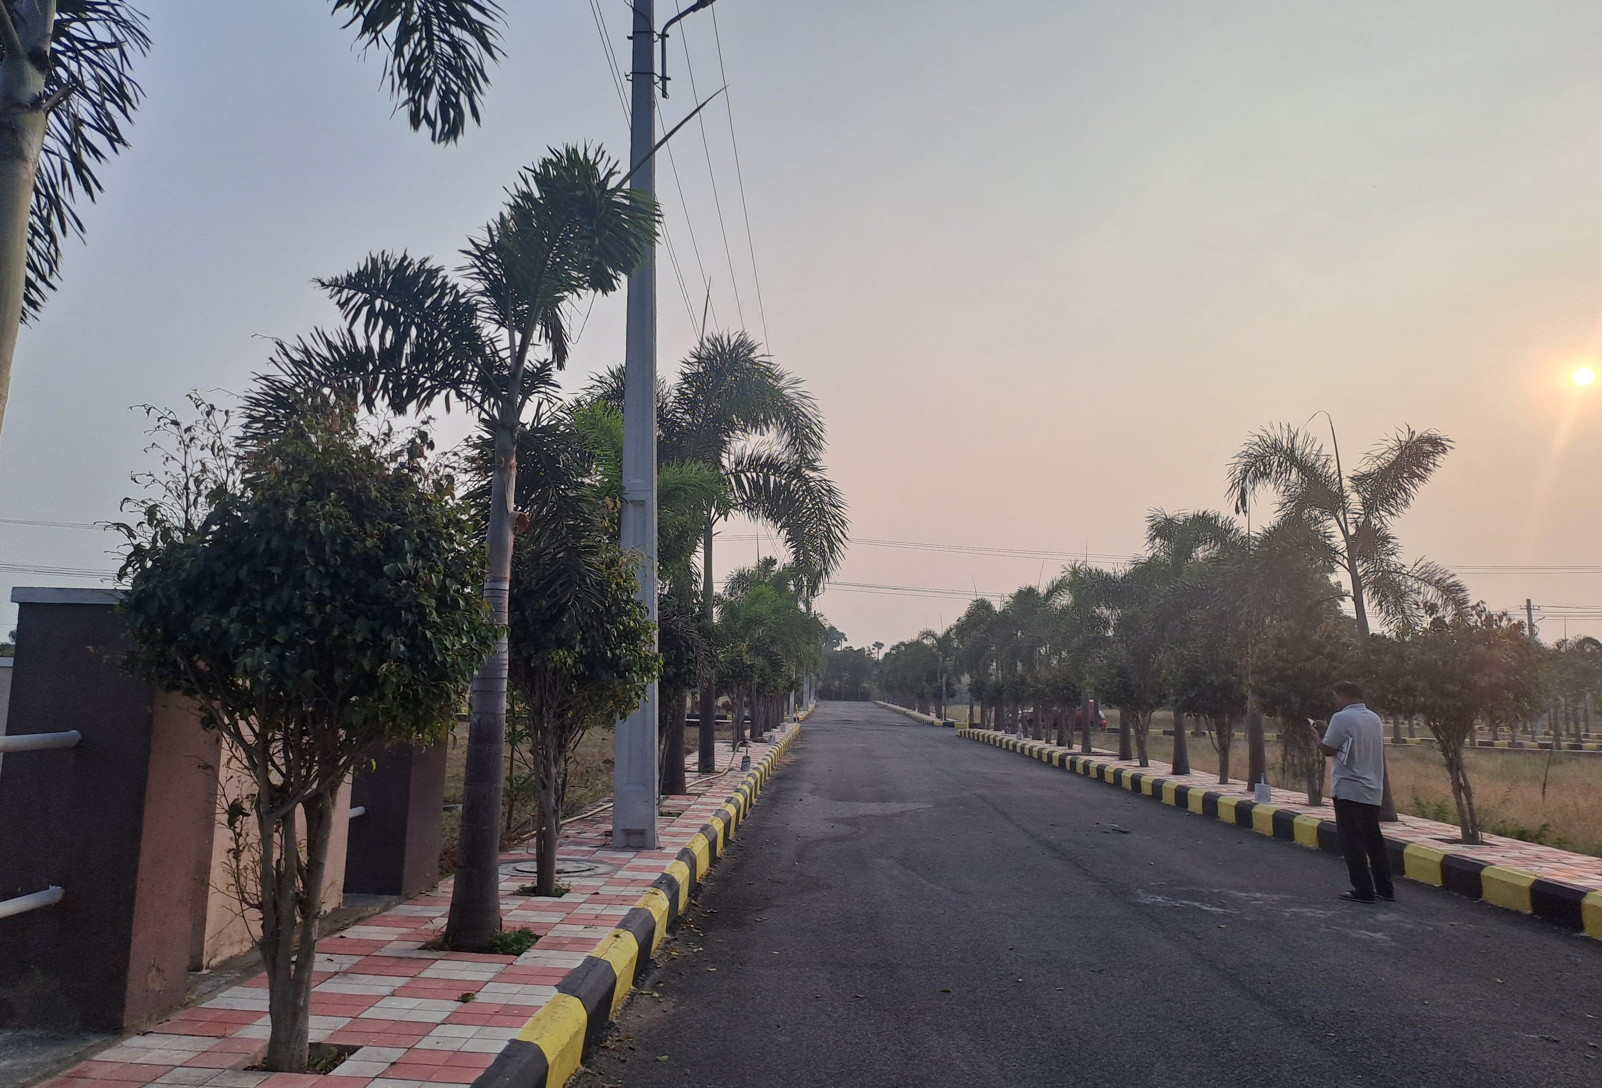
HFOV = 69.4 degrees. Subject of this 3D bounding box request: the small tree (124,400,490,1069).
[{"bbox_3d":[-1.740,0.611,4.044,1.316,2.288,1.250,-1,-7,0],"label":"small tree"}]

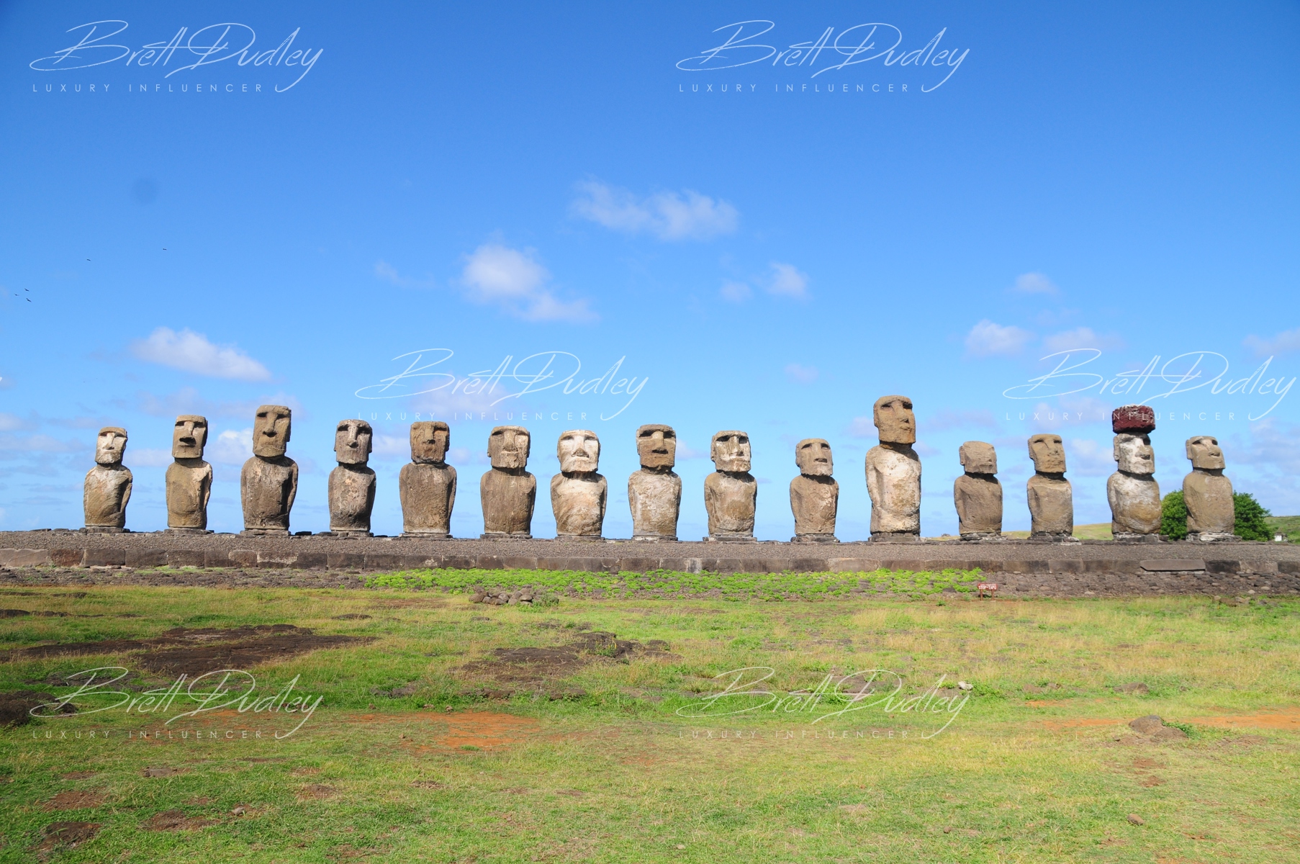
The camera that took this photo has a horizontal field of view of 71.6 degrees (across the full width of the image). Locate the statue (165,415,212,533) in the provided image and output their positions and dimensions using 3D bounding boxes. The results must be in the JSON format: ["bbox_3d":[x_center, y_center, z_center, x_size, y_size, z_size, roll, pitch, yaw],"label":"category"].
[{"bbox_3d":[-25.889,2.340,50.669,2.321,6.648,1.439,2,-8,-12],"label":"statue"}]

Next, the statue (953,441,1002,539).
[{"bbox_3d":[19.888,3.528,54.791,2.696,6.058,1.671,1,-8,-5],"label":"statue"}]

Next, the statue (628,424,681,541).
[{"bbox_3d":[0.262,2.928,53.024,3.051,6.828,1.892,1,-8,-7],"label":"statue"}]

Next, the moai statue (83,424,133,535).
[{"bbox_3d":[-31.725,2.743,52.759,2.570,6.190,1.930,1,-7,-4],"label":"moai statue"}]

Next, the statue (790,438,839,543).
[{"bbox_3d":[9.997,3.528,54.800,2.800,6.420,2.100,1,-7,-6],"label":"statue"}]

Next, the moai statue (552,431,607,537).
[{"bbox_3d":[-4.266,3.117,54.120,3.320,6.590,2.490,1,-7,-3],"label":"moai statue"}]

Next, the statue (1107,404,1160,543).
[{"bbox_3d":[29.277,2.406,54.502,2.620,8.150,2.110,1,-7,-4],"label":"statue"}]

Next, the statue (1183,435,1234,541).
[{"bbox_3d":[34.784,3.452,56.132,2.670,6.652,1.655,1,-8,-5],"label":"statue"}]

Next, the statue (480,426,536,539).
[{"bbox_3d":[-8.501,2.952,53.924,3.300,6.750,2.470,1,-7,-4],"label":"statue"}]

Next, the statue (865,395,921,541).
[{"bbox_3d":[14.894,2.134,55.227,3.320,8.930,2.420,1,-7,-6],"label":"statue"}]

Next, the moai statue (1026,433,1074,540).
[{"bbox_3d":[24.483,3.333,55.204,2.600,6.543,1.612,1,-8,-5],"label":"moai statue"}]

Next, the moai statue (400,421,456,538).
[{"bbox_3d":[-13.242,2.817,53.698,3.260,6.970,2.440,1,-7,-3],"label":"moai statue"}]

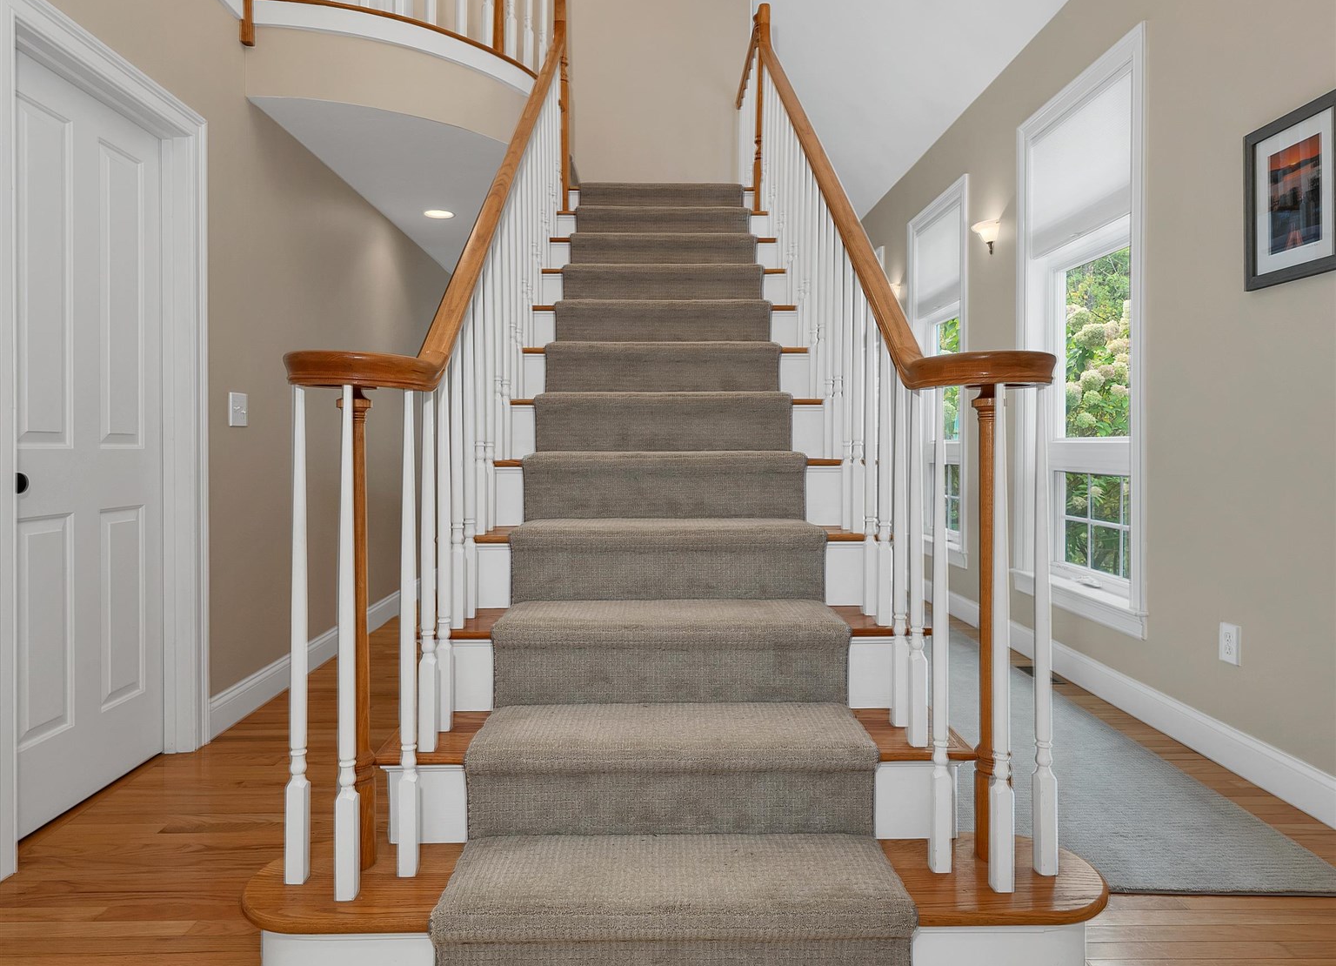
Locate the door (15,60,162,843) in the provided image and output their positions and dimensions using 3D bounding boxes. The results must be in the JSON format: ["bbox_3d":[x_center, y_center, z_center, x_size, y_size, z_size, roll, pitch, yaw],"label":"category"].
[{"bbox_3d":[-1.710,-0.107,2.255,0.045,2.030,0.720,0,1,-1],"label":"door"}]

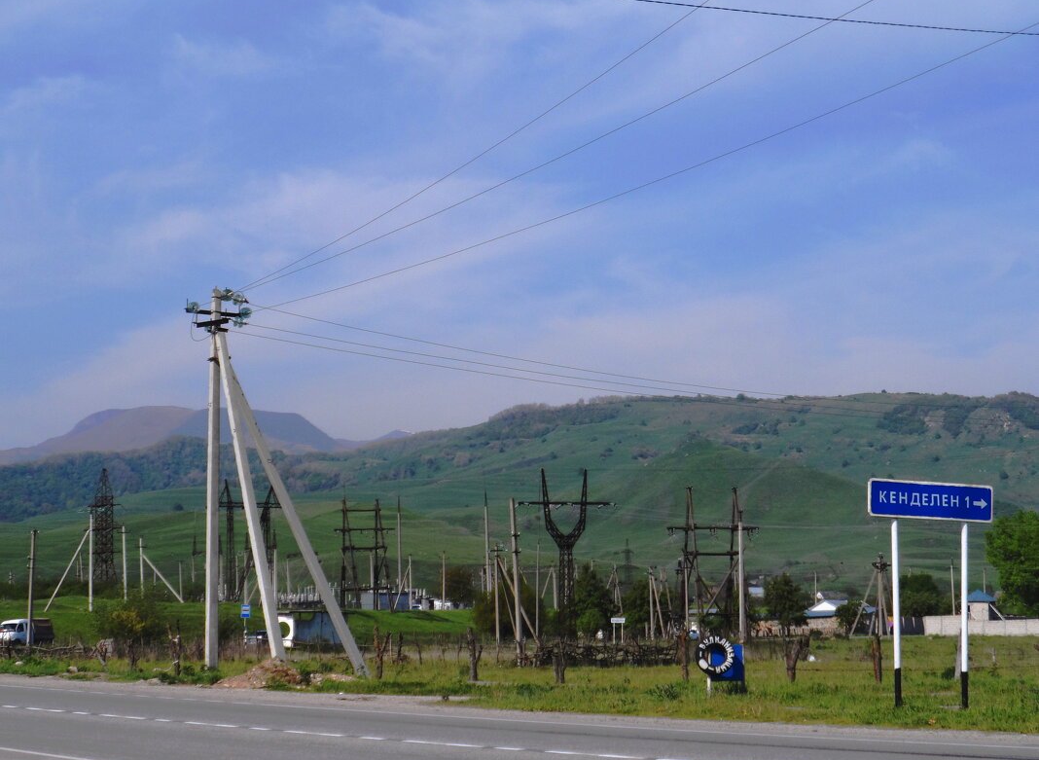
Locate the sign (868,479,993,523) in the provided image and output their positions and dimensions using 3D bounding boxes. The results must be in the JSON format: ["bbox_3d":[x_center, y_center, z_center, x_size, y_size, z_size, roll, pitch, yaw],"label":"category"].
[{"bbox_3d":[5.493,1.610,35.300,2.120,0.500,0.050,3,-6,-33],"label":"sign"}]

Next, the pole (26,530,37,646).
[{"bbox_3d":[-31.401,13.462,170.000,0.240,7.600,0.240,0,-5,0],"label":"pole"}]

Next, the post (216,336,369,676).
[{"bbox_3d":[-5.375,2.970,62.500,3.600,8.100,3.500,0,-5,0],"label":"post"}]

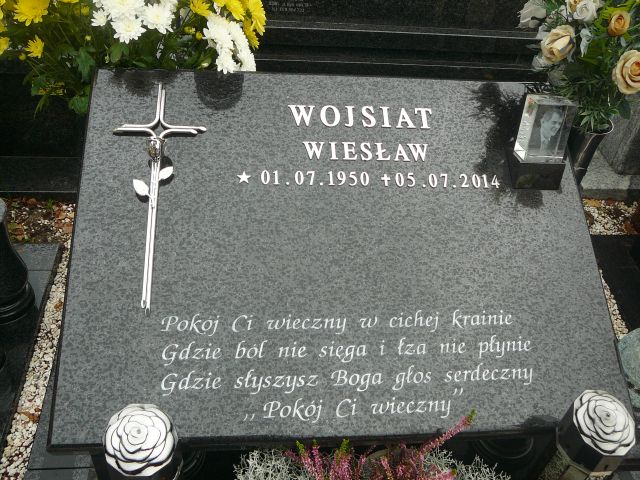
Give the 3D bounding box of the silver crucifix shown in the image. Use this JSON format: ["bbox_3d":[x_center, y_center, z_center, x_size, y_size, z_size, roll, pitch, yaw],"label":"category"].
[{"bbox_3d":[-0.254,-0.082,1.010,0.148,0.034,0.406,0,65,-7],"label":"silver crucifix"}]

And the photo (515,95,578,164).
[{"bbox_3d":[0.377,-0.187,1.083,0.067,0.095,0.044,0,31,-8],"label":"photo"}]

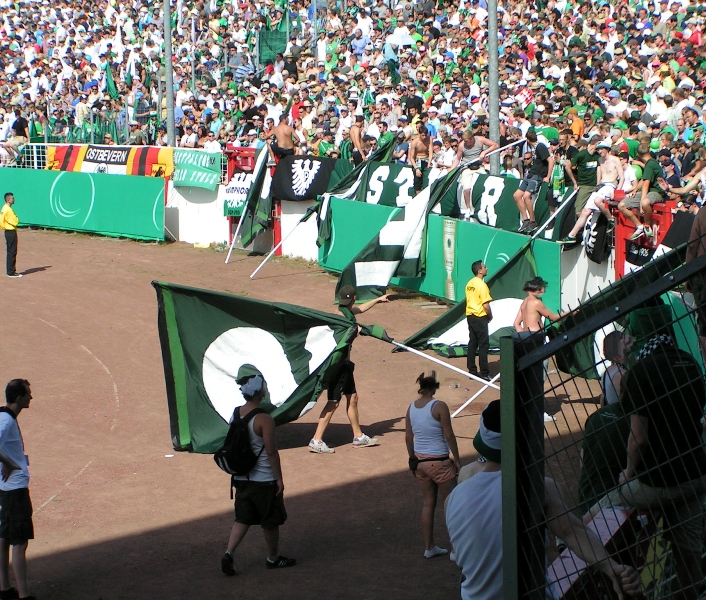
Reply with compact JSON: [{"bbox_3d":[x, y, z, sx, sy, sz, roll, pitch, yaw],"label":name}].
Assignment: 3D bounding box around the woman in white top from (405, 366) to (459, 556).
[{"bbox_3d":[0.724,1.503,18.100,0.470,1.650,0.400,1,7,14],"label":"woman in white top"}]

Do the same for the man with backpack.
[{"bbox_3d":[-0.850,1.545,17.700,0.550,1.770,0.600,4,8,37],"label":"man with backpack"}]

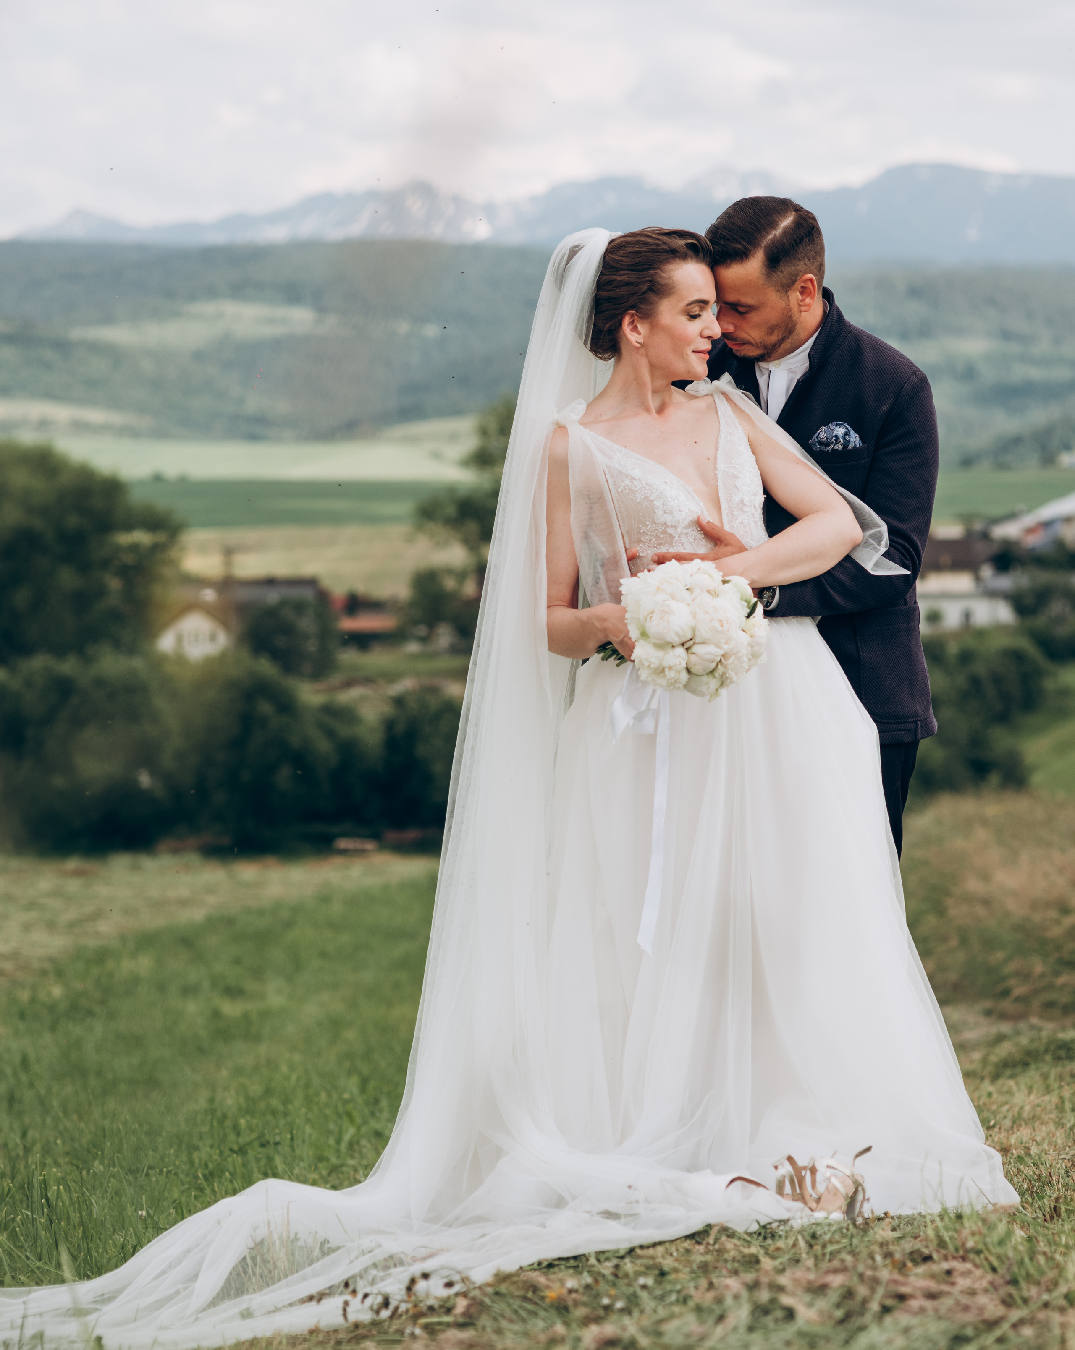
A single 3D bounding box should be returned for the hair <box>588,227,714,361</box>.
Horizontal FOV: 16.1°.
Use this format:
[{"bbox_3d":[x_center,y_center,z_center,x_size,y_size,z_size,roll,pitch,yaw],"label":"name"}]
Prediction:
[{"bbox_3d":[0.187,-0.625,6.250,0.210,0.215,0.170,2,4,27],"label":"hair"}]

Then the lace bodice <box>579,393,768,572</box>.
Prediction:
[{"bbox_3d":[0.225,-0.293,6.220,0.310,0.345,0.235,-2,4,-27],"label":"lace bodice"}]

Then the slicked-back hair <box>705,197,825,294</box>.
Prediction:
[{"bbox_3d":[0.380,-0.716,6.360,0.205,0.150,0.170,-22,16,-34],"label":"slicked-back hair"}]

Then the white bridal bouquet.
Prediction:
[{"bbox_3d":[0.239,-0.070,6.000,0.230,0.230,0.260,-1,3,-24],"label":"white bridal bouquet"}]

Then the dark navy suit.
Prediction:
[{"bbox_3d":[0.469,0.098,6.400,0.530,1.460,0.450,2,4,35],"label":"dark navy suit"}]

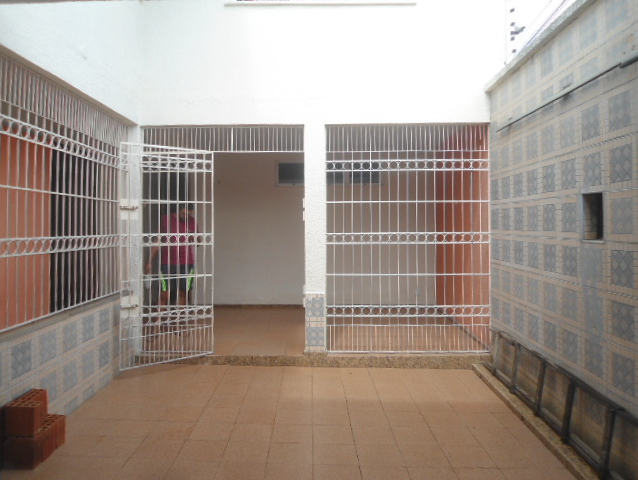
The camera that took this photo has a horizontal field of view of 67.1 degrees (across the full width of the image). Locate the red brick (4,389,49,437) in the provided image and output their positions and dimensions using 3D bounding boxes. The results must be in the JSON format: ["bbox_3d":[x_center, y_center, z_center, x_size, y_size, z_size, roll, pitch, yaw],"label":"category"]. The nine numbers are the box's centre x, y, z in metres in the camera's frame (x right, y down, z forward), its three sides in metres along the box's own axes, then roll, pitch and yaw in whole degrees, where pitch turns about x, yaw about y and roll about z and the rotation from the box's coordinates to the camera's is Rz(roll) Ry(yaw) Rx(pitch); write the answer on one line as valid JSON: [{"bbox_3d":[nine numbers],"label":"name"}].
[{"bbox_3d":[-1.824,1.103,3.053,0.175,0.195,0.285,0,2,0],"label":"red brick"}]

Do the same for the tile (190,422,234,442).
[{"bbox_3d":[-0.791,1.423,3.546,0.300,0.010,0.300,0,2,-1],"label":"tile"}]

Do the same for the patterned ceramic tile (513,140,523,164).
[{"bbox_3d":[1.841,-0.806,4.426,0.010,0.207,0.207,0,1,1],"label":"patterned ceramic tile"}]

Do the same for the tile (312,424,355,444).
[{"bbox_3d":[0.105,1.418,3.506,0.295,0.010,0.295,1,2,-1],"label":"tile"}]

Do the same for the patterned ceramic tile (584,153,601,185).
[{"bbox_3d":[1.806,-0.459,3.159,0.012,0.207,0.210,-1,2,1],"label":"patterned ceramic tile"}]

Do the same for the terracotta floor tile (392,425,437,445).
[{"bbox_3d":[0.710,1.461,3.571,0.300,0.012,0.300,2,2,-1],"label":"terracotta floor tile"}]

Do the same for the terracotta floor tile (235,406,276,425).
[{"bbox_3d":[-0.494,1.415,3.850,0.300,0.012,0.300,2,2,-1],"label":"terracotta floor tile"}]

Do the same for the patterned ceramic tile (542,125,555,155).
[{"bbox_3d":[1.830,-0.798,3.816,0.010,0.207,0.207,0,1,1],"label":"patterned ceramic tile"}]

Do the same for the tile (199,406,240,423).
[{"bbox_3d":[-0.799,1.417,3.880,0.300,0.012,0.300,1,2,-1],"label":"tile"}]

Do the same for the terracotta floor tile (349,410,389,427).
[{"bbox_3d":[0.405,1.445,3.874,0.300,0.010,0.300,0,2,-1],"label":"terracotta floor tile"}]

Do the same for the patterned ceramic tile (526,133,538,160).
[{"bbox_3d":[1.855,-0.816,4.196,0.010,0.213,0.213,0,2,1],"label":"patterned ceramic tile"}]

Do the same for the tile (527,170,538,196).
[{"bbox_3d":[1.804,-0.485,4.051,0.010,0.205,0.205,0,2,1],"label":"tile"}]

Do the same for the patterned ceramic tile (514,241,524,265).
[{"bbox_3d":[1.931,0.120,4.632,0.010,0.218,0.218,0,2,1],"label":"patterned ceramic tile"}]

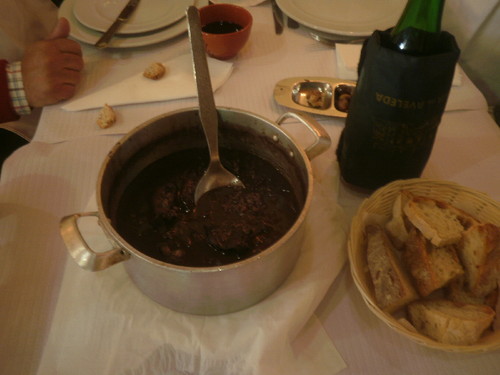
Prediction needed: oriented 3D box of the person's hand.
[{"bbox_3d":[-0.293,-0.182,0.662,0.100,0.085,0.085,-14,52,-13],"label":"person's hand"}]

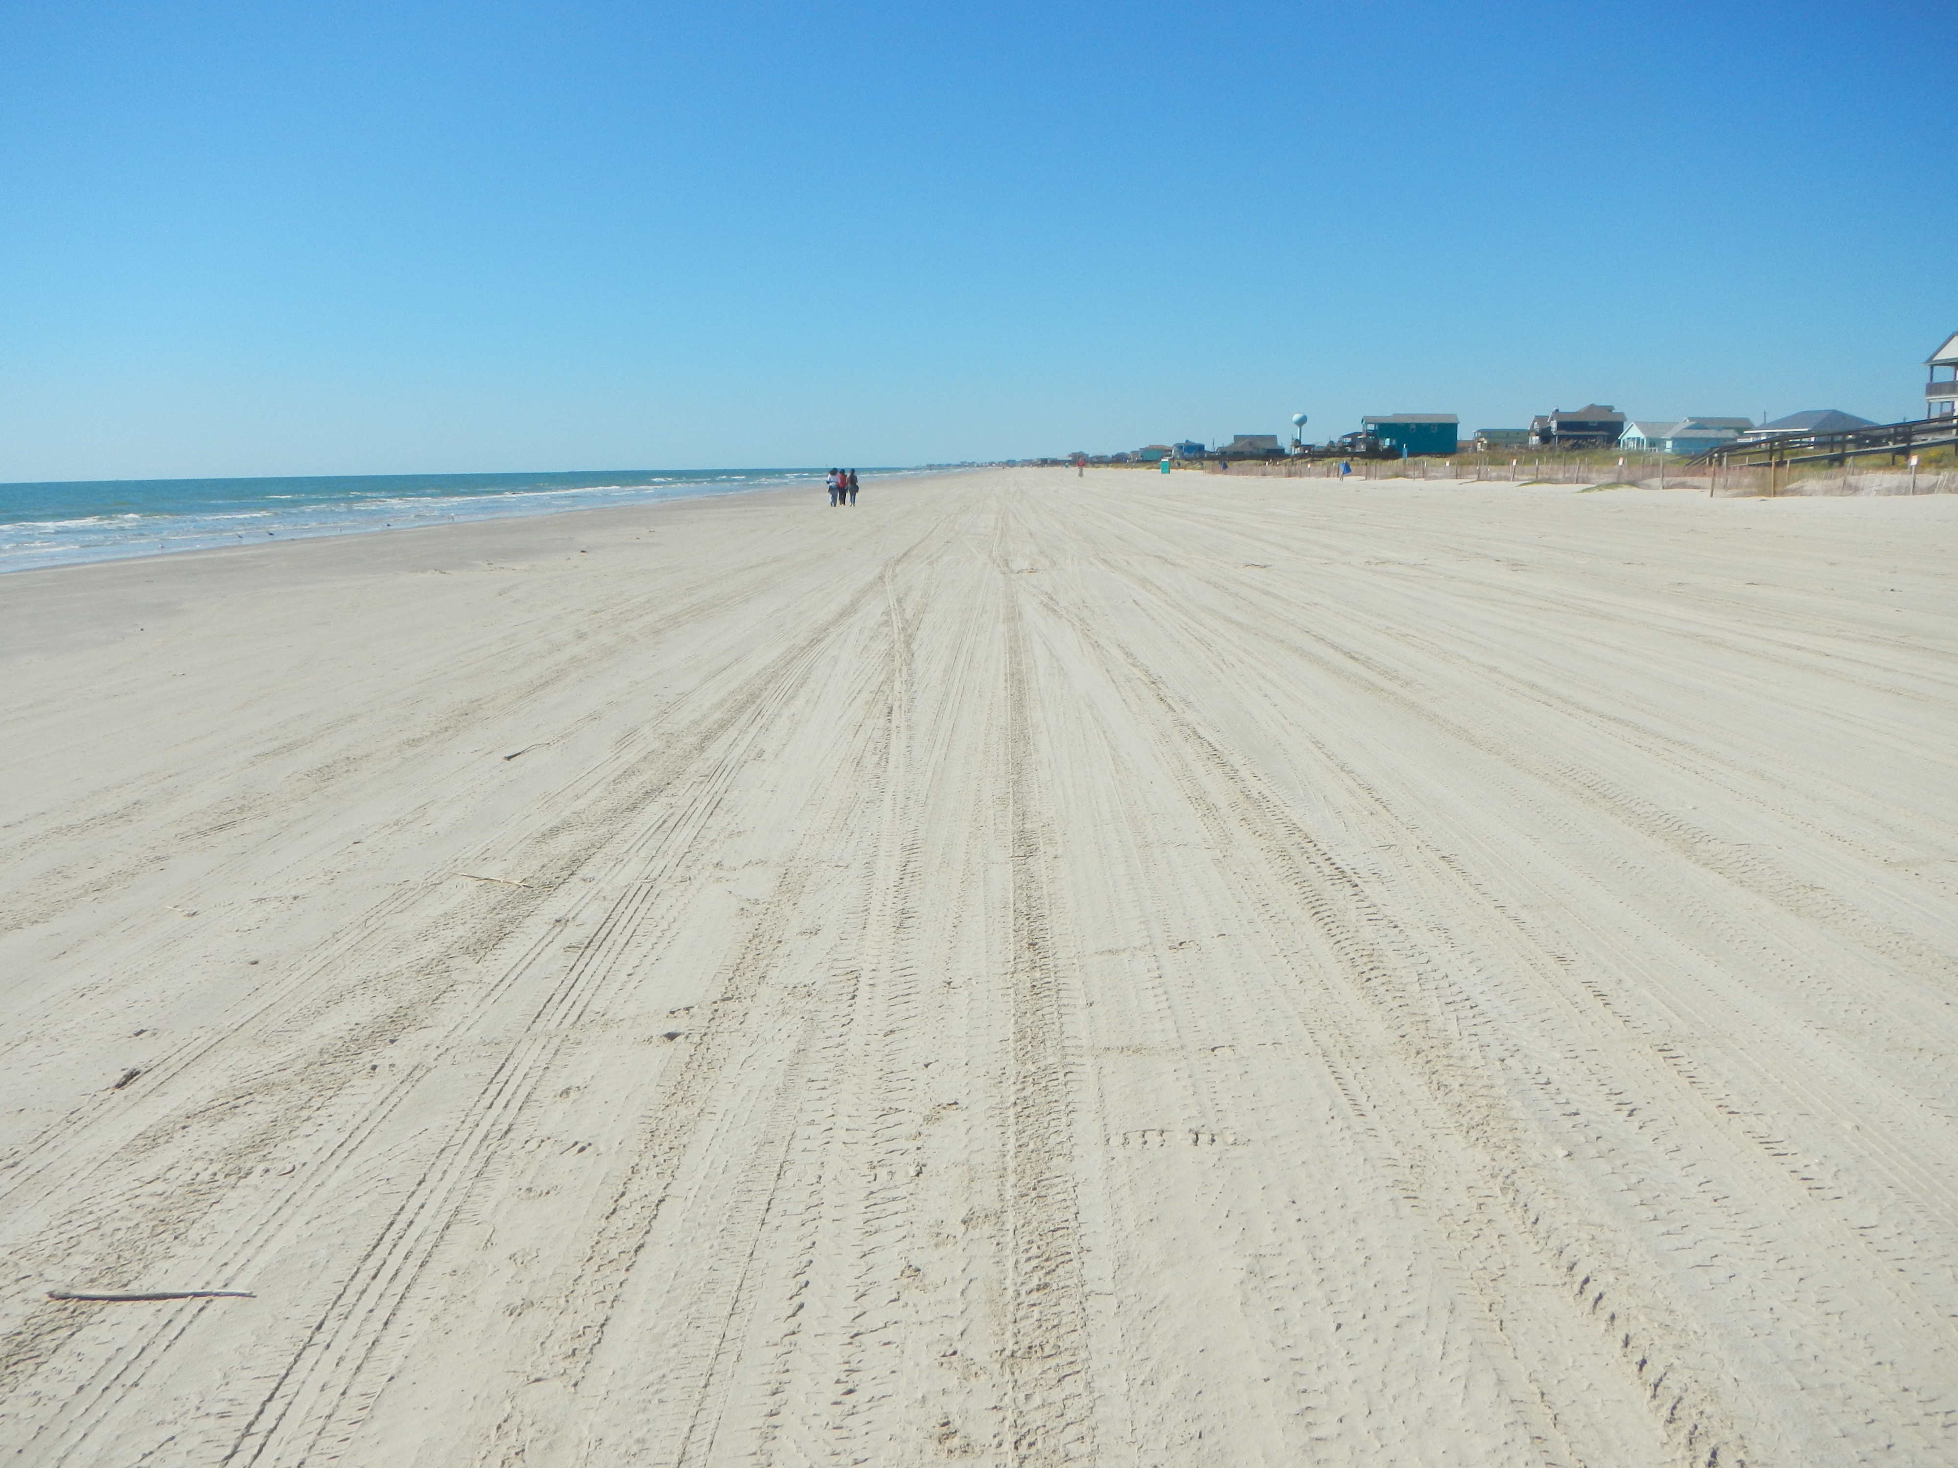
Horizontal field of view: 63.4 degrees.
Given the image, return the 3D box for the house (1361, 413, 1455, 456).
[{"bbox_3d":[82.194,-56.818,302.000,17.800,8.300,8.500,0,10,5],"label":"house"}]

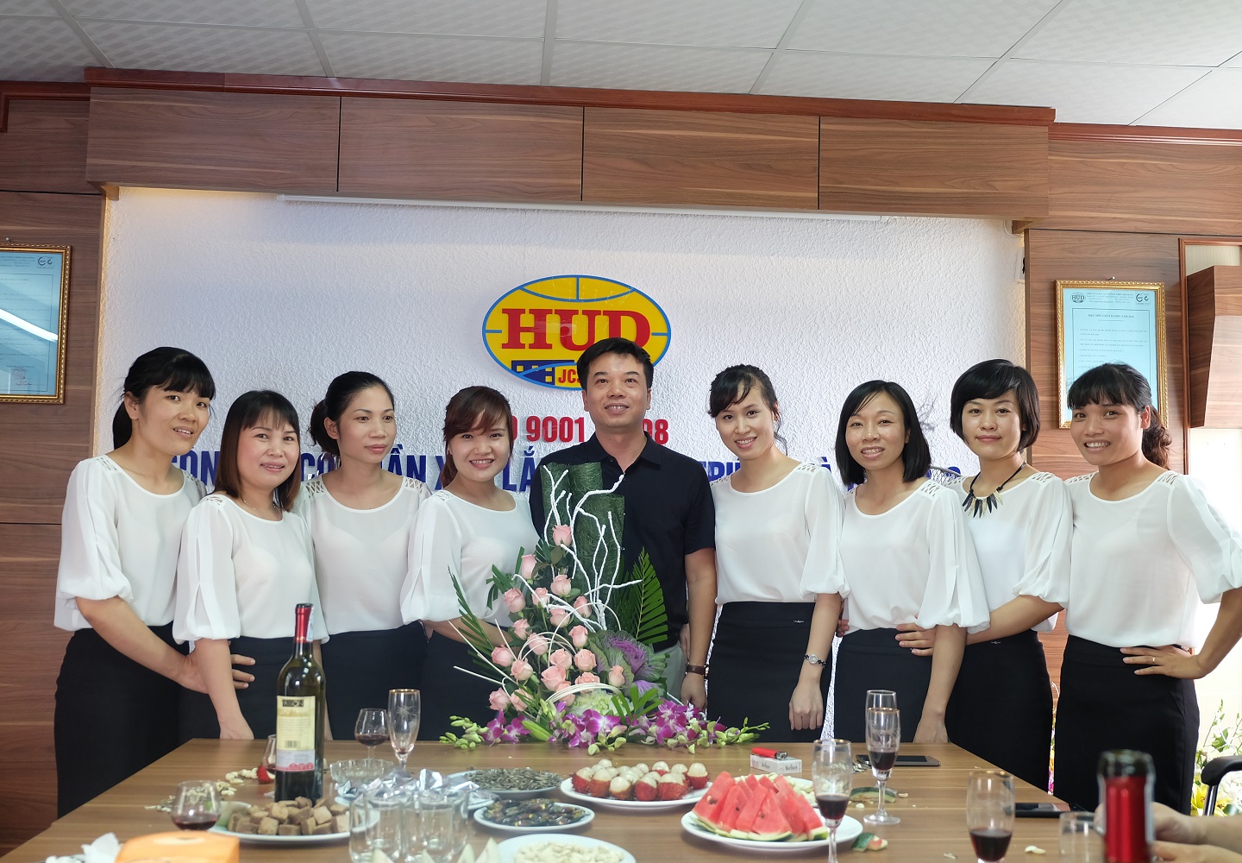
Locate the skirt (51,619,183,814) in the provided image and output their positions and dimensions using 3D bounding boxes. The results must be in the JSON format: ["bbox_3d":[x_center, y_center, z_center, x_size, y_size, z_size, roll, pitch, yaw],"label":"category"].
[{"bbox_3d":[-1.030,0.675,2.639,0.290,0.550,0.220,4,-5,-36],"label":"skirt"}]

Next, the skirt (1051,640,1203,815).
[{"bbox_3d":[1.093,0.716,2.781,0.310,0.540,0.230,-3,-5,40],"label":"skirt"}]

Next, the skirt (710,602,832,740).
[{"bbox_3d":[0.341,0.676,3.025,0.300,0.550,0.220,0,-4,9],"label":"skirt"}]

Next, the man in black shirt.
[{"bbox_3d":[-0.007,0.601,2.974,0.470,1.641,0.280,1,-4,1],"label":"man in black shirt"}]

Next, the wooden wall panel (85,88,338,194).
[{"bbox_3d":[-1.147,-0.823,3.672,0.693,0.269,0.040,1,-4,-4],"label":"wooden wall panel"}]

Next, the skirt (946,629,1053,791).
[{"bbox_3d":[0.832,0.727,2.951,0.310,0.540,0.230,-2,-5,34],"label":"skirt"}]

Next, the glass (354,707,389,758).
[{"bbox_3d":[-0.455,0.565,2.357,0.065,0.112,0.065,1,-4,-4],"label":"glass"}]

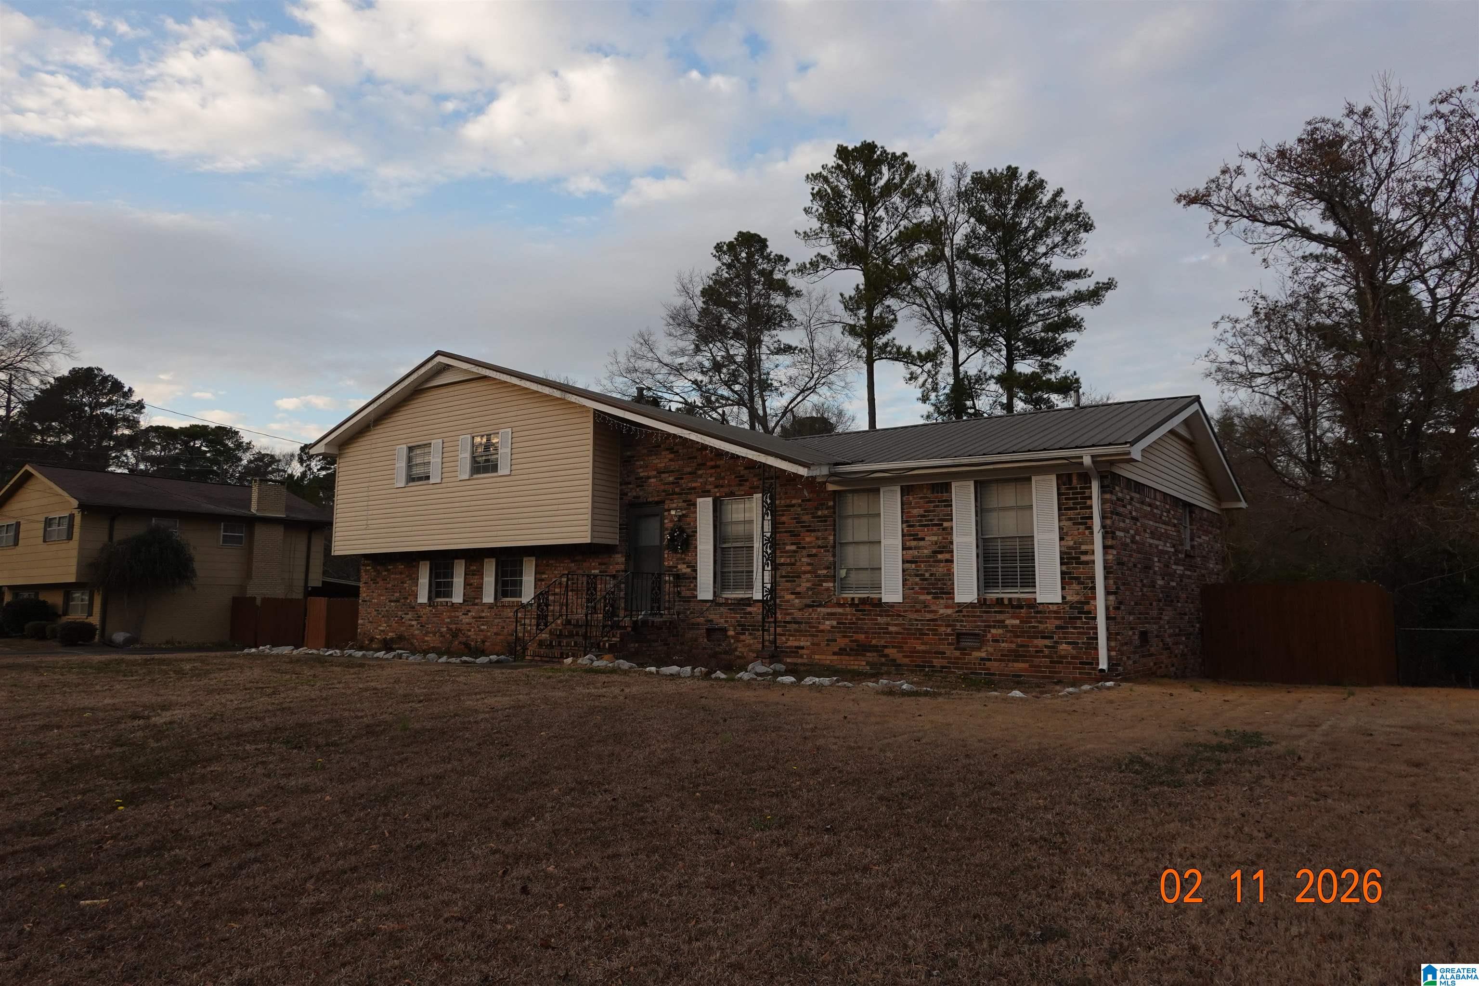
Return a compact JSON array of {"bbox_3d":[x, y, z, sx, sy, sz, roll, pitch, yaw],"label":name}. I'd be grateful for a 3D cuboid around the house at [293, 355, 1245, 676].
[{"bbox_3d":[0.824,0.411,22.446,17.980,6.250,11.950,-4,-7,35],"label":"house"}]

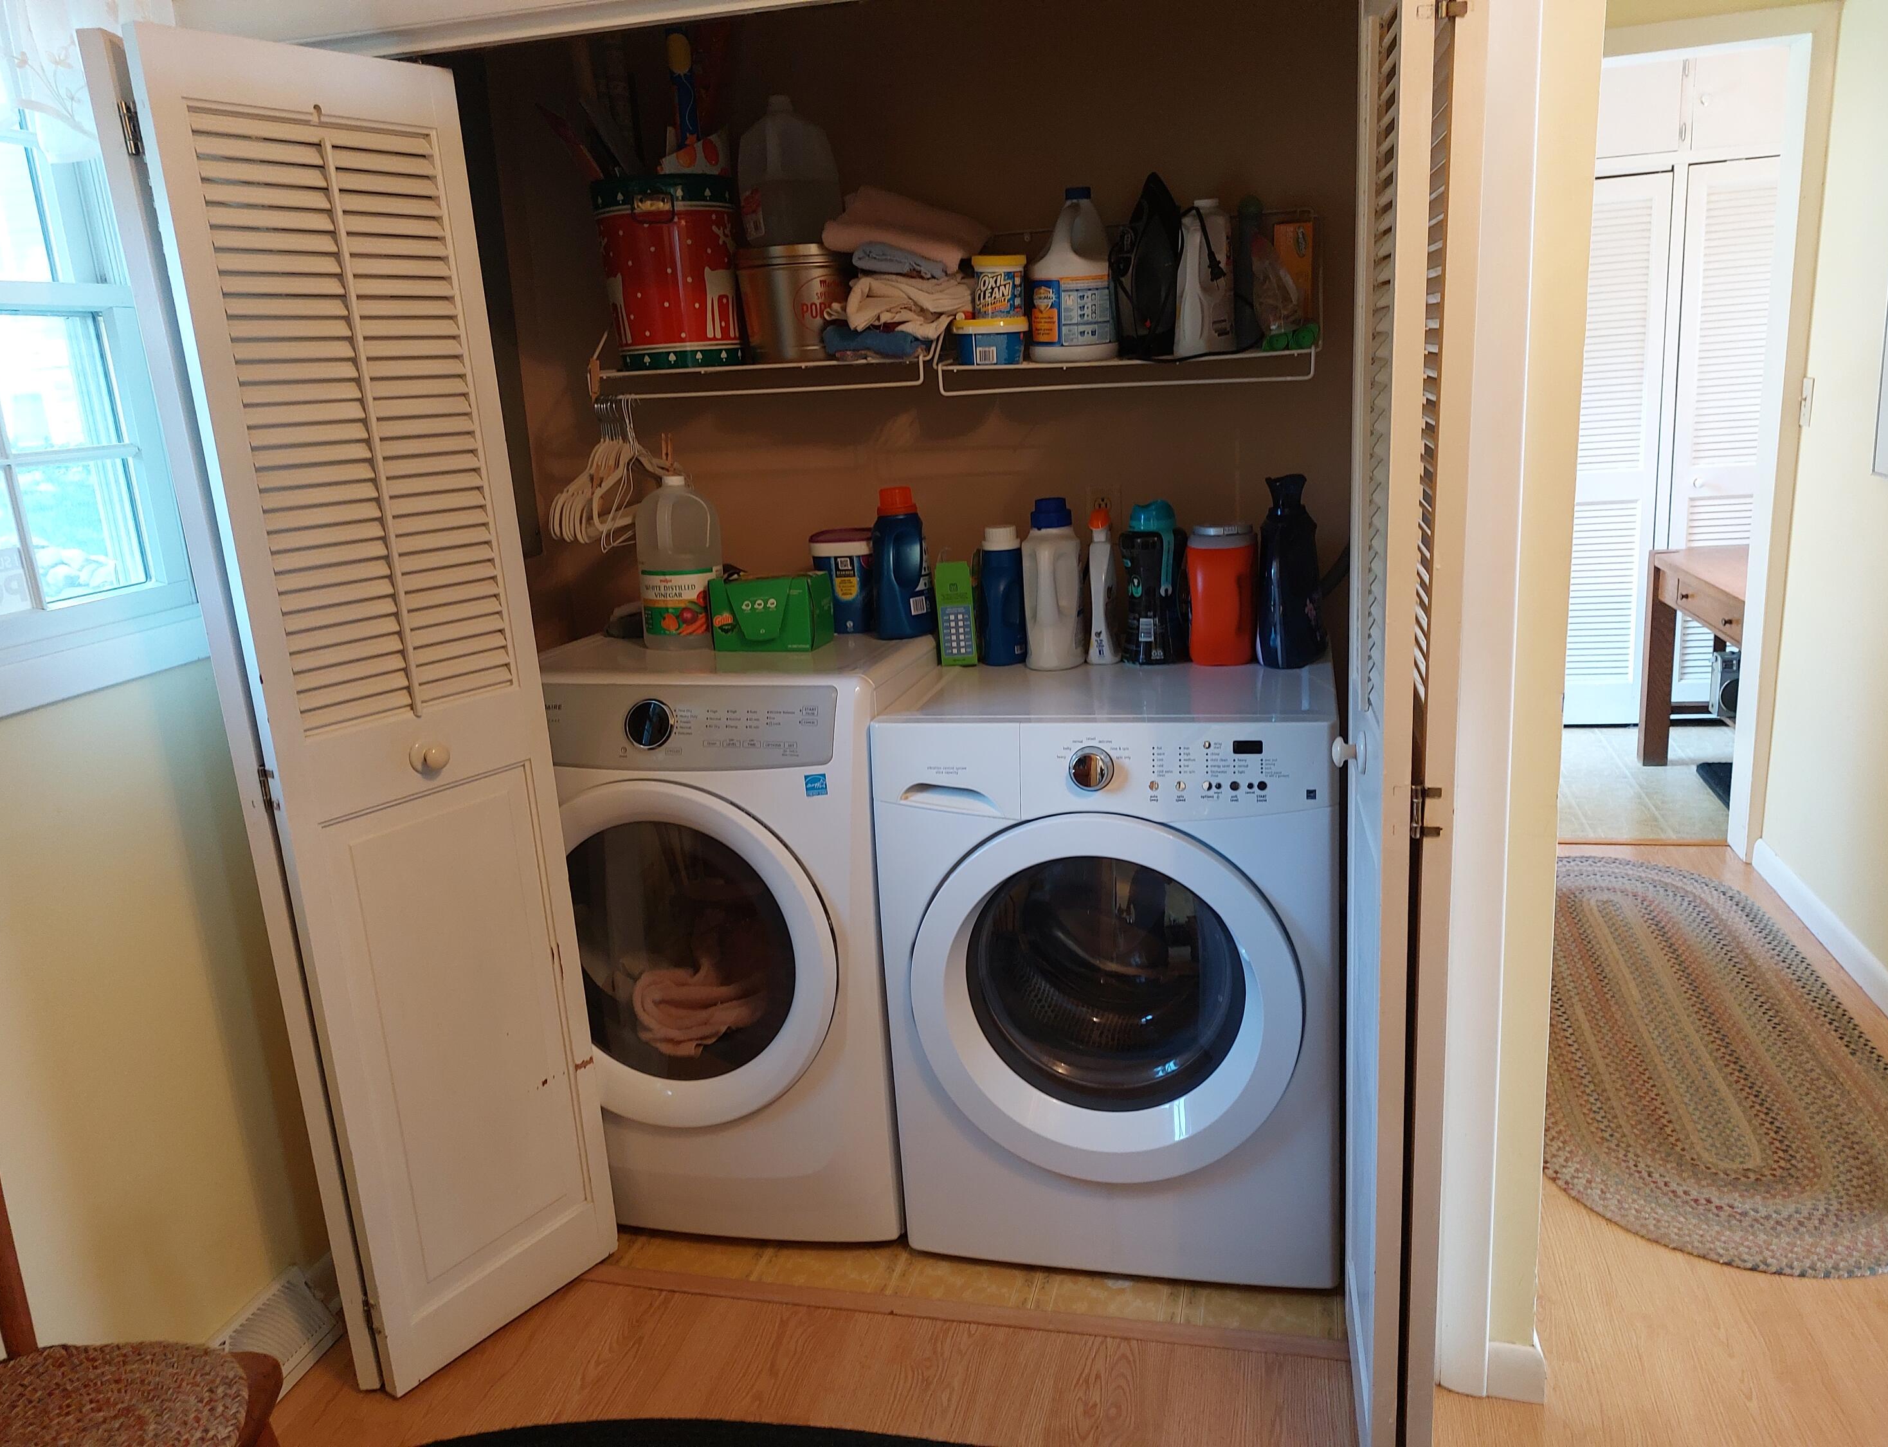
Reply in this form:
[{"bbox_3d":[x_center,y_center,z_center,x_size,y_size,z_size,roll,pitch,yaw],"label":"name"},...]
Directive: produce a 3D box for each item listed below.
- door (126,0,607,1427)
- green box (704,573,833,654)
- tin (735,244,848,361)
[{"bbox_3d":[-0.750,0.047,1.907,0.037,1.845,0.406,7,18,37],"label":"door"},{"bbox_3d":[-0.295,-0.194,2.305,0.193,0.120,0.100,2,15,21],"label":"green box"},{"bbox_3d":[-0.280,-0.759,2.462,0.200,0.197,0.200,-4,13,1],"label":"tin"}]

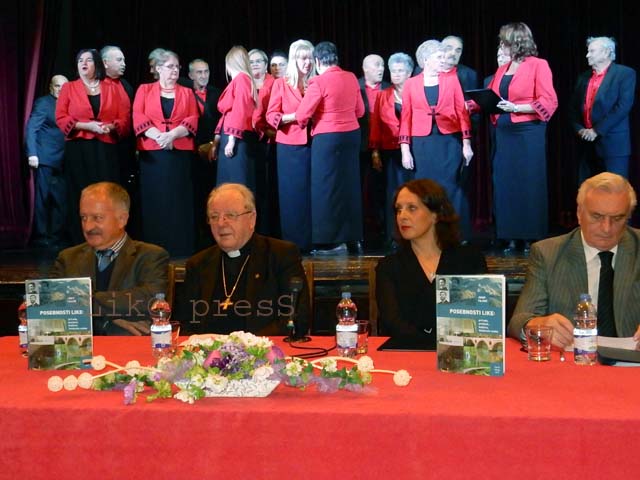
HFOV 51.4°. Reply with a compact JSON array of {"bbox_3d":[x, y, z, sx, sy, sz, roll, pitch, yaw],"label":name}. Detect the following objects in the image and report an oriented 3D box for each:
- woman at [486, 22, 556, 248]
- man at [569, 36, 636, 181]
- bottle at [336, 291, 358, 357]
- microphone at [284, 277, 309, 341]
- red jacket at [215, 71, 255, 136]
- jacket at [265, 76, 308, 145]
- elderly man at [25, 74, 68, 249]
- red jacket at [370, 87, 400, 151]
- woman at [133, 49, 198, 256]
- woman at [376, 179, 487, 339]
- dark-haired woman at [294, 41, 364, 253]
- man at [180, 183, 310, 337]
[{"bbox_3d":[1.508,-0.771,4.980,0.500,1.710,0.420,0,2,38],"label":"woman"},{"bbox_3d":[2.272,-0.773,5.417,0.360,1.726,0.530,-2,4,-34],"label":"man"},{"bbox_3d":[0.084,0.260,2.040,0.066,0.203,0.066,-1,1,0],"label":"bottle"},{"bbox_3d":[-0.085,0.256,2.467,0.105,0.240,0.140,-1,3,-12],"label":"microphone"},{"bbox_3d":[-0.689,-1.071,5.300,0.330,0.530,0.480,-1,1,-9],"label":"red jacket"},{"bbox_3d":[-0.240,-1.018,5.234,0.460,0.560,0.320,-3,4,-43],"label":"jacket"},{"bbox_3d":[-2.701,-0.811,6.667,0.450,1.673,0.500,2,4,32],"label":"elderly man"},{"bbox_3d":[0.669,-1.022,5.600,0.500,0.530,0.300,-1,1,0],"label":"red jacket"},{"bbox_3d":[-1.226,-0.698,5.280,0.530,1.640,0.360,-1,1,-9],"label":"woman"},{"bbox_3d":[0.400,0.436,2.380,0.480,1.300,0.650,-1,1,7],"label":"woman"},{"bbox_3d":[0.121,-0.722,5.219,0.500,1.646,0.400,-2,3,-30],"label":"dark-haired woman"},{"bbox_3d":[-0.286,0.457,2.457,0.560,1.330,0.760,0,3,5],"label":"man"}]

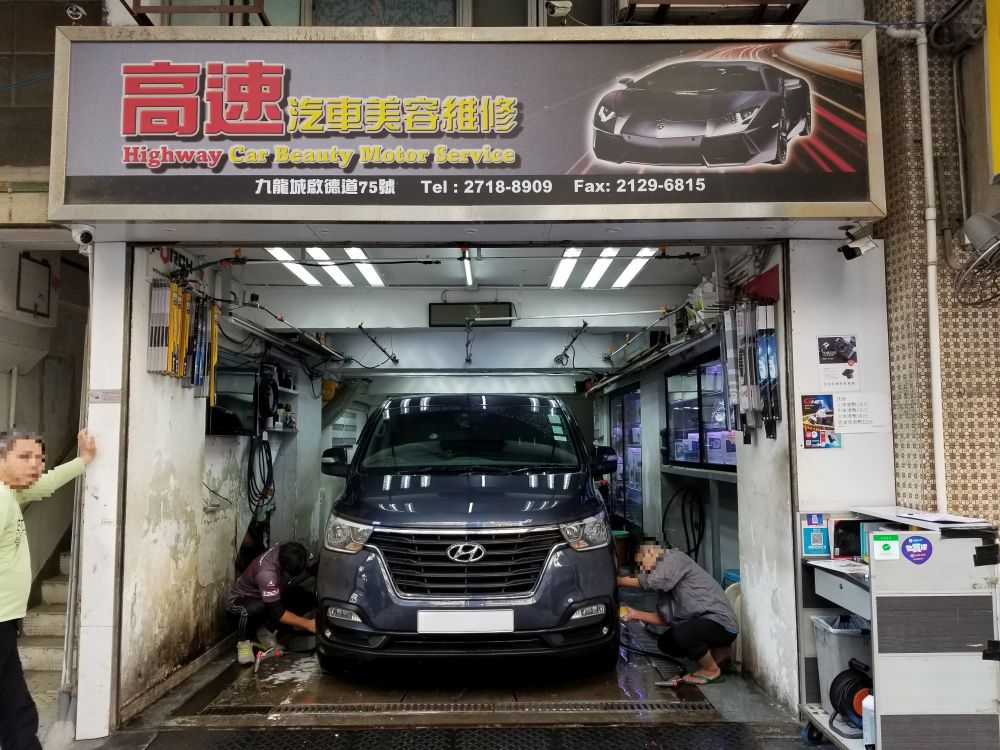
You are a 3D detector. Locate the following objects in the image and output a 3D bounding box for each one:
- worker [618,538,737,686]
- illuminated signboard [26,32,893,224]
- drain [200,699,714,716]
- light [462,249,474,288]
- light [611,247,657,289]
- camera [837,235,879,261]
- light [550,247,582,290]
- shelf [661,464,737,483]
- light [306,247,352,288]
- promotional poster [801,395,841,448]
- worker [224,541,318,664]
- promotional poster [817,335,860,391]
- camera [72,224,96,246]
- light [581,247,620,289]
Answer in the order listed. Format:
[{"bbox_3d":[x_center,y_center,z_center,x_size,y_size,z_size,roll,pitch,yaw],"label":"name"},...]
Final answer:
[{"bbox_3d":[1.145,1.504,4.923,0.760,0.880,0.500,0,-5,-3],"label":"worker"},{"bbox_3d":[-0.168,-1.267,3.940,4.180,1.000,0.300,0,-5,-1],"label":"illuminated signboard"},{"bbox_3d":[-0.230,1.896,4.226,2.880,0.050,0.170,0,-4,-1],"label":"drain"},{"bbox_3d":[-0.212,-0.740,5.027,0.050,0.060,1.200,0,-4,-1],"label":"light"},{"bbox_3d":[0.921,-0.757,5.228,0.100,0.060,1.240,0,-5,-1],"label":"light"},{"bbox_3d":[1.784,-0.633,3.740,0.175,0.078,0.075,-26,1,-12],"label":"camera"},{"bbox_3d":[0.440,-0.721,5.080,0.100,0.040,1.220,0,-4,-1],"label":"light"},{"bbox_3d":[1.784,0.824,6.298,0.280,0.080,2.400,0,-5,-1],"label":"shelf"},{"bbox_3d":[-1.148,-0.745,5.146,0.100,0.040,1.200,0,-4,-2],"label":"light"},{"bbox_3d":[1.758,0.255,4.108,0.212,0.297,0.008,0,-5,-1],"label":"promotional poster"},{"bbox_3d":[-1.583,1.571,5.315,0.700,0.790,0.560,-4,-6,38],"label":"worker"},{"bbox_3d":[1.868,-0.062,4.136,0.216,0.303,0.008,0,-5,-1],"label":"promotional poster"},{"bbox_3d":[-2.054,-0.684,3.710,0.120,0.100,0.120,3,-5,-36],"label":"camera"},{"bbox_3d":[0.686,-0.756,5.221,0.100,0.060,1.240,0,-5,-1],"label":"light"}]

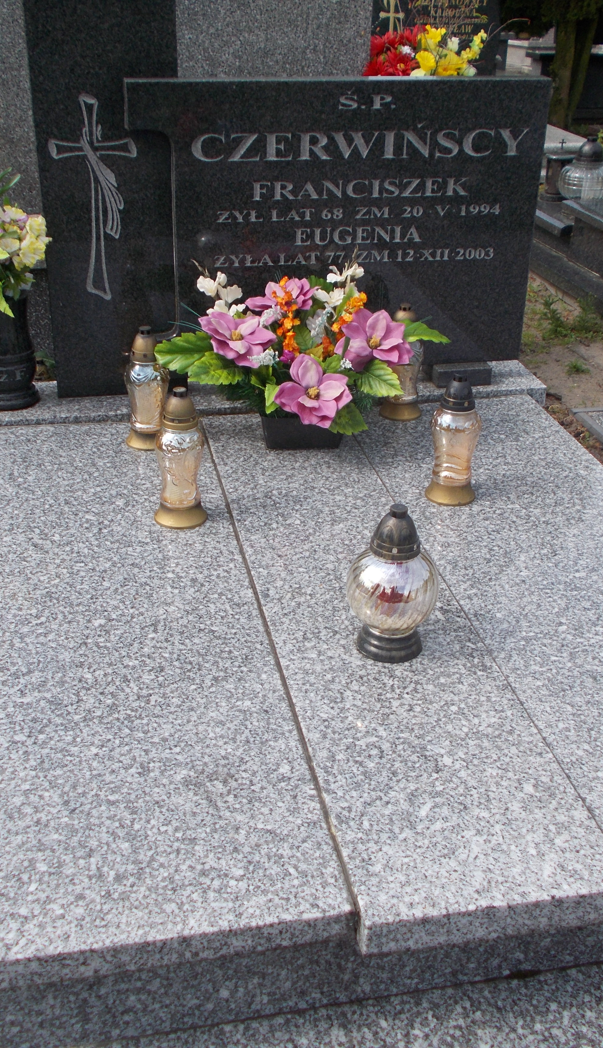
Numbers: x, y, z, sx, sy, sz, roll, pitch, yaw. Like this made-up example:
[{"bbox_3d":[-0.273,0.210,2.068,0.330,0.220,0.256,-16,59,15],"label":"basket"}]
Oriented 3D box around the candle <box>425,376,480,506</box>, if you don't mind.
[{"bbox_3d":[0.327,-0.179,2.205,0.113,0.257,0.113,-4,27,-11],"label":"candle"}]

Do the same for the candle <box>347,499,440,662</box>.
[{"bbox_3d":[0.153,0.087,1.709,0.148,0.262,0.148,1,27,0],"label":"candle"}]

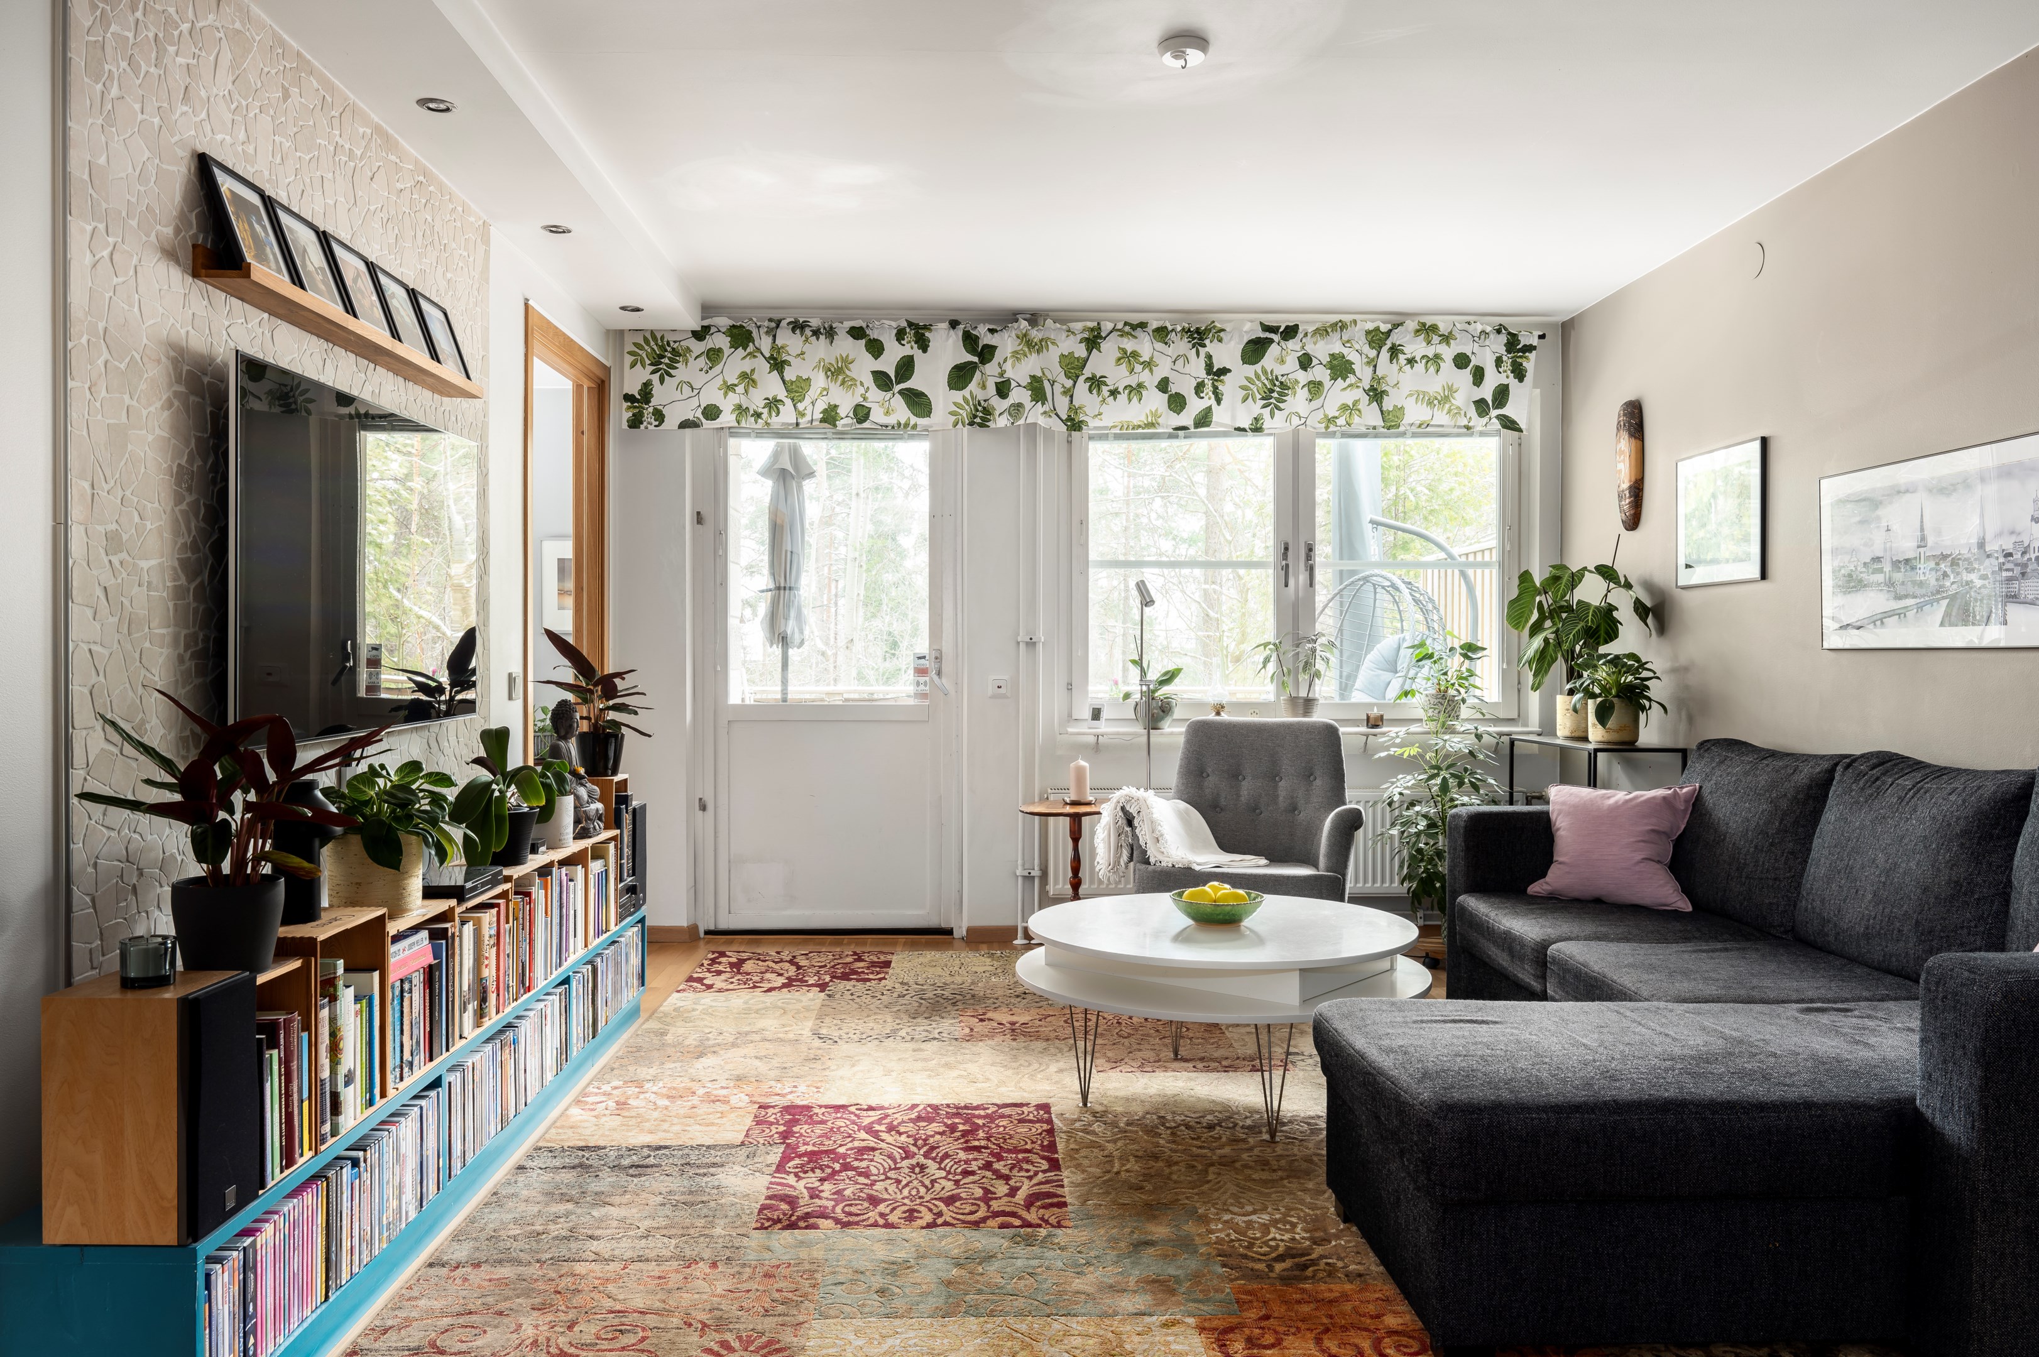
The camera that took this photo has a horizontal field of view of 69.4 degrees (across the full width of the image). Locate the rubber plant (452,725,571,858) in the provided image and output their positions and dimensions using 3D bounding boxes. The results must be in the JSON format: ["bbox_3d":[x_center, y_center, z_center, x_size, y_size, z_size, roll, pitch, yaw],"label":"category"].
[{"bbox_3d":[-1.230,0.278,3.530,0.265,0.332,0.250,0,1,-1],"label":"rubber plant"}]

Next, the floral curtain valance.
[{"bbox_3d":[0.242,-1.135,5.523,3.443,0.414,0.090,0,1,-1],"label":"floral curtain valance"}]

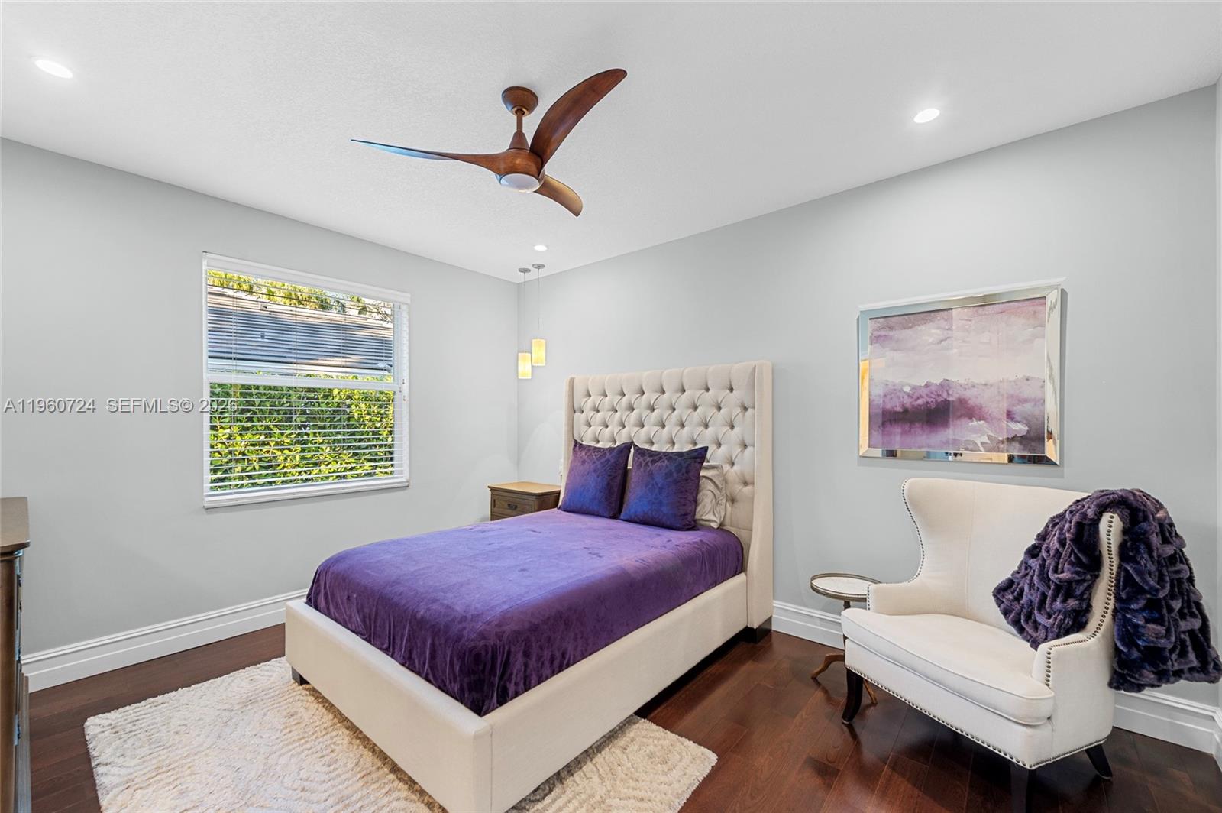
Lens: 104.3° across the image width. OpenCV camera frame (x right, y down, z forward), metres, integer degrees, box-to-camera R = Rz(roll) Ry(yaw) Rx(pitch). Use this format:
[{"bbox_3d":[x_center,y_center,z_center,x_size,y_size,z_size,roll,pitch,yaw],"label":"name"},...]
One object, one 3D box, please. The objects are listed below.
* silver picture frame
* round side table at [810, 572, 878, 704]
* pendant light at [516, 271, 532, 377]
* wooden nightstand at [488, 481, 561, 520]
[{"bbox_3d":[1.788,-0.141,2.505,0.846,0.851,0.040,-1,-1,39],"label":"silver picture frame"},{"bbox_3d":[1.239,1.193,2.489,0.360,0.524,0.360,-1,-1,40],"label":"round side table"},{"bbox_3d":[-0.788,-0.746,4.327,0.115,0.987,0.115,-1,-1,40],"label":"pendant light"},{"bbox_3d":[-0.730,1.122,4.291,0.696,0.782,0.417,-1,-1,40],"label":"wooden nightstand"}]

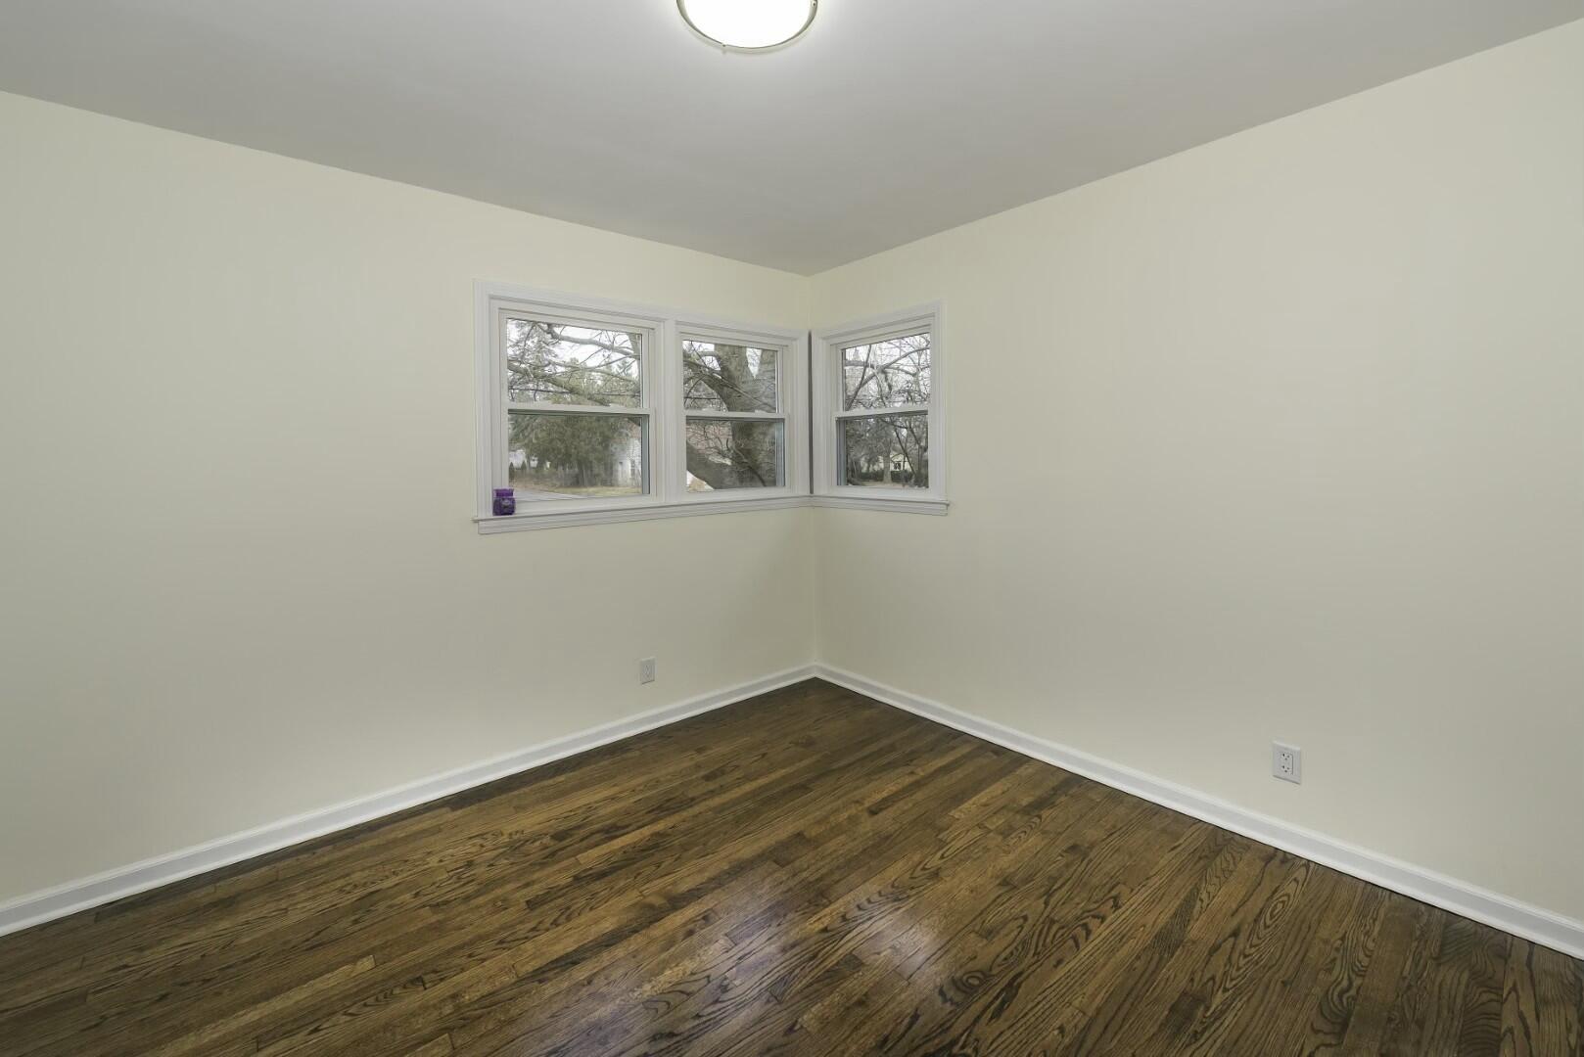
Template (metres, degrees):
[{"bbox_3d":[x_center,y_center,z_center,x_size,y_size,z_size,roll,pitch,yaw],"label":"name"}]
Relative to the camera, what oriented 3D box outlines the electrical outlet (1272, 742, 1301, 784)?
[{"bbox_3d":[1.608,0.761,2.000,0.009,0.117,0.072,-4,5,-40],"label":"electrical outlet"}]

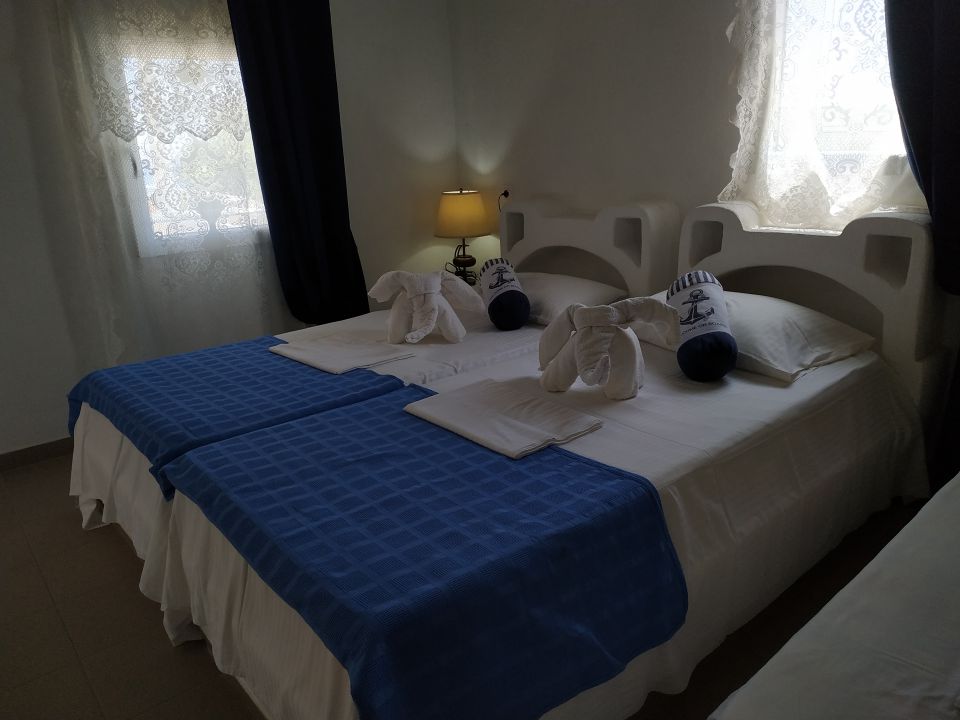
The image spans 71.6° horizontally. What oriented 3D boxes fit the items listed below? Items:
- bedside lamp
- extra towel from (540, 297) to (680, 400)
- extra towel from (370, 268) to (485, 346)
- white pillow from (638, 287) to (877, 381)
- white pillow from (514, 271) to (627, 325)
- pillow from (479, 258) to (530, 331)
[{"bbox_3d":[-0.093,-0.698,3.866,0.315,0.576,0.315,-2,17,1],"label":"bedside lamp"},{"bbox_3d":[0.394,-0.054,1.991,0.389,0.275,0.241,4,18,21],"label":"extra towel"},{"bbox_3d":[-0.196,-0.224,2.638,0.429,0.275,0.241,1,17,12],"label":"extra towel"},{"bbox_3d":[0.894,-0.129,2.321,0.496,0.181,0.724,-16,21,-37],"label":"white pillow"},{"bbox_3d":[0.293,-0.320,3.042,0.496,0.181,0.724,-16,21,-37],"label":"white pillow"},{"bbox_3d":[0.104,-0.275,2.745,0.178,0.178,0.342,-10,40,-3],"label":"pillow"}]

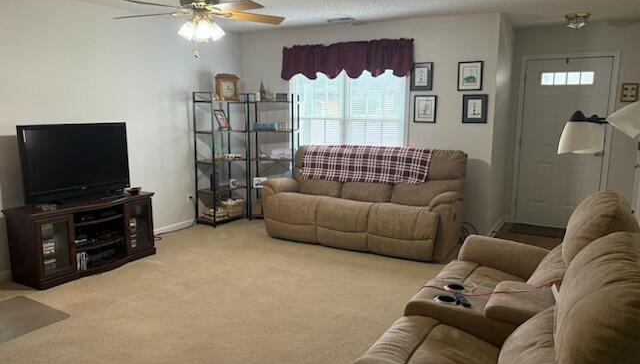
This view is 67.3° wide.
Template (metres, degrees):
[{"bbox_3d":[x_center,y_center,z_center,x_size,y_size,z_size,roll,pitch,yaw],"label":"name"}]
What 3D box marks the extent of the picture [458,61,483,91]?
[{"bbox_3d":[1.651,-1.159,5.262,0.267,0.313,0.025,5,10,28],"label":"picture"}]

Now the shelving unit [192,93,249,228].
[{"bbox_3d":[-1.226,-0.290,6.034,0.315,1.615,0.600,6,11,33],"label":"shelving unit"}]

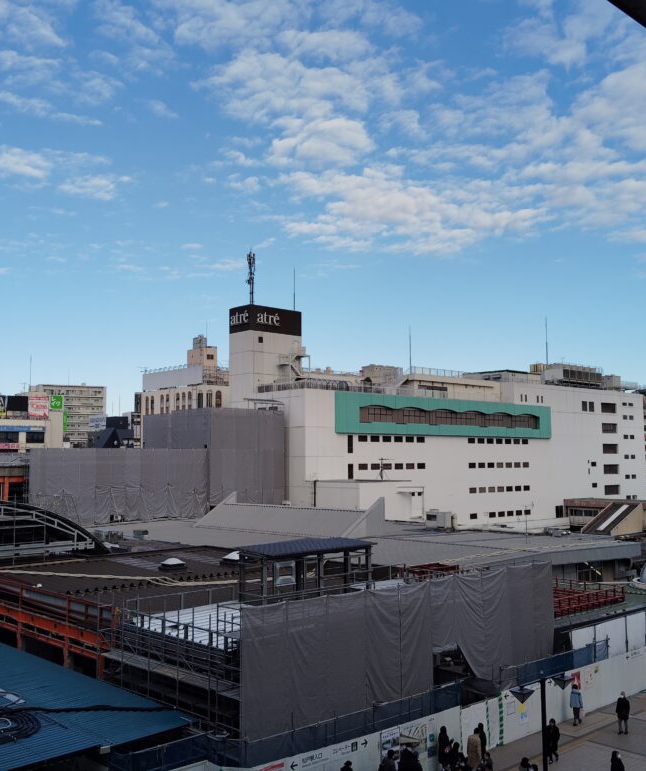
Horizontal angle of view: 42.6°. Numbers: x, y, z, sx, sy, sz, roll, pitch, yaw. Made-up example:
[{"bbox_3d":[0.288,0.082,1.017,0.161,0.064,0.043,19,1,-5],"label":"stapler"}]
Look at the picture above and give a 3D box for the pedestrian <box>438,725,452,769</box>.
[{"bbox_3d":[4.440,13.311,30.333,0.500,1.630,0.360,-3,-6,23],"label":"pedestrian"}]

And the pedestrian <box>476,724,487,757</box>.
[{"bbox_3d":[5.862,13.330,30.681,0.480,1.640,0.340,-3,-6,23],"label":"pedestrian"}]

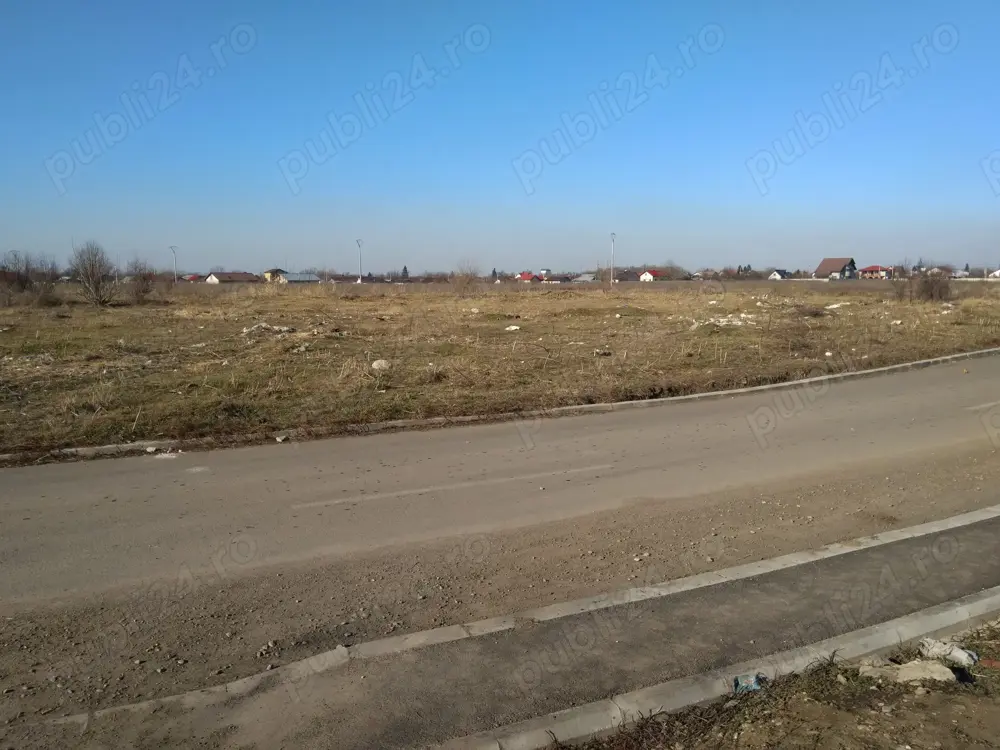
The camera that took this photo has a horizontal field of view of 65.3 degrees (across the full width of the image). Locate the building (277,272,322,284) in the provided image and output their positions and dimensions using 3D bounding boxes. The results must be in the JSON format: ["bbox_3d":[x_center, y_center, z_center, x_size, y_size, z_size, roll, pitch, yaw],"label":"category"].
[{"bbox_3d":[-71.042,-33.846,275.000,12.500,4.100,8.500,-5,9,-36],"label":"building"}]

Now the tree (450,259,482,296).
[{"bbox_3d":[-2.792,-8.125,65.000,2.600,3.150,2.600,0,7,-2],"label":"tree"}]

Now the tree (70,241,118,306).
[{"bbox_3d":[-23.914,-5.986,46.000,2.450,3.800,2.450,-4,8,-27],"label":"tree"}]

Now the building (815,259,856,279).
[{"bbox_3d":[109.846,-34.654,255.000,9.500,8.100,9.300,-5,9,-37],"label":"building"}]

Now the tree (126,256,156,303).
[{"bbox_3d":[-22.647,-5.937,49.000,1.650,3.000,1.650,-3,8,-25],"label":"tree"}]

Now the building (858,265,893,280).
[{"bbox_3d":[125.962,-34.178,262.000,7.200,5.500,8.600,-7,10,-44],"label":"building"}]

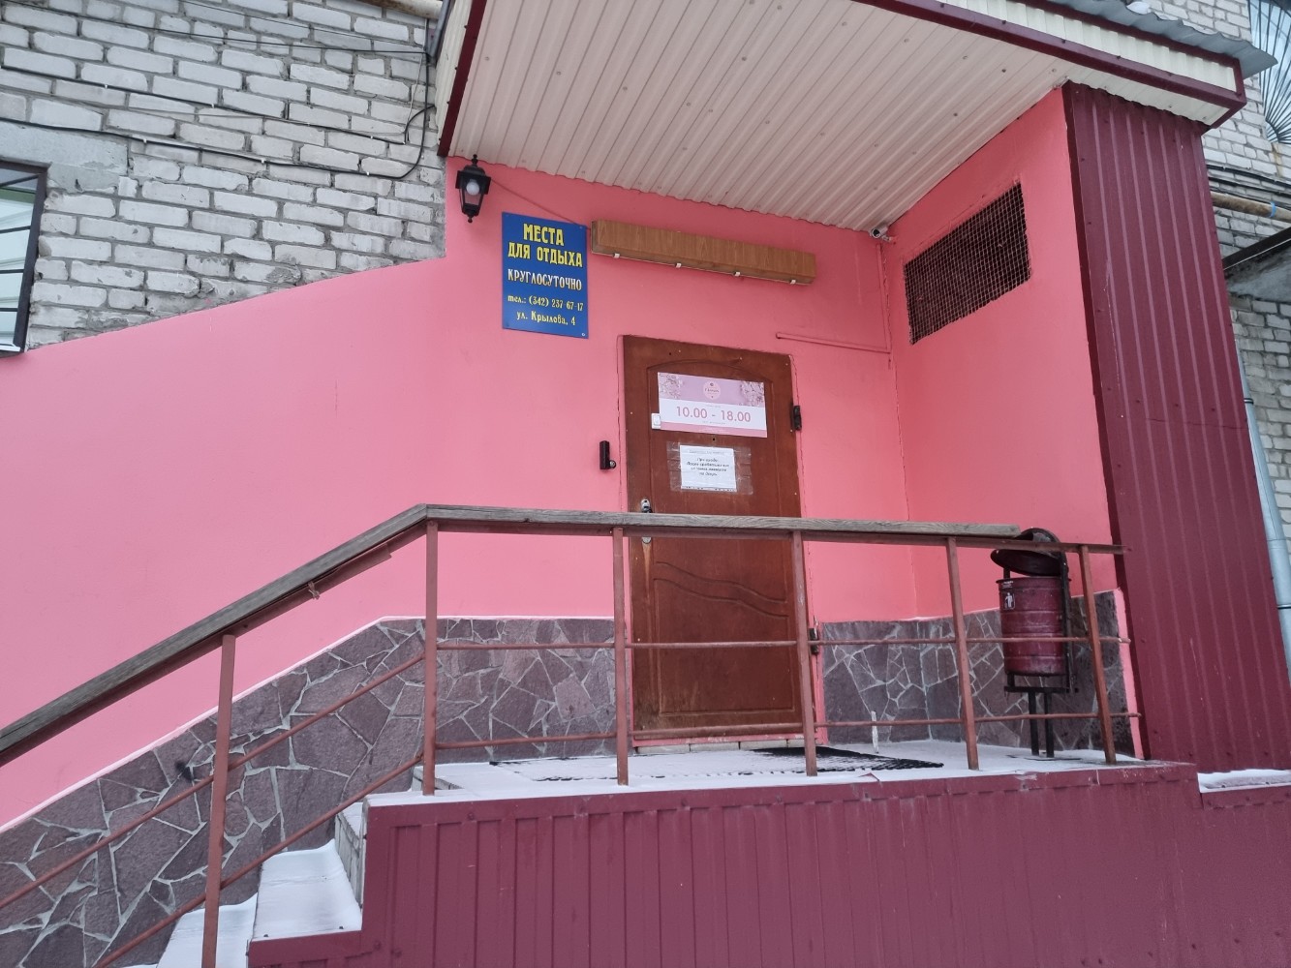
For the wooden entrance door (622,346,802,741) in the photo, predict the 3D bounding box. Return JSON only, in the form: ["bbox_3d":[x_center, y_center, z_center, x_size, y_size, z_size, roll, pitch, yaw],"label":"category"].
[{"bbox_3d":[0.356,0.239,4.402,0.940,1.935,0.070,4,-13,-21],"label":"wooden entrance door"}]

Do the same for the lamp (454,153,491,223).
[{"bbox_3d":[-0.807,-1.352,4.152,0.155,0.337,0.200,4,-13,-21],"label":"lamp"}]

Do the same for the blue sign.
[{"bbox_3d":[-0.479,-1.001,4.298,0.416,0.594,0.020,4,-13,-21],"label":"blue sign"}]

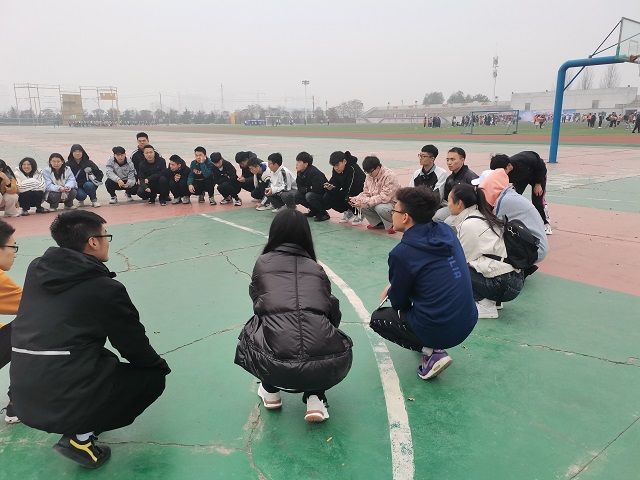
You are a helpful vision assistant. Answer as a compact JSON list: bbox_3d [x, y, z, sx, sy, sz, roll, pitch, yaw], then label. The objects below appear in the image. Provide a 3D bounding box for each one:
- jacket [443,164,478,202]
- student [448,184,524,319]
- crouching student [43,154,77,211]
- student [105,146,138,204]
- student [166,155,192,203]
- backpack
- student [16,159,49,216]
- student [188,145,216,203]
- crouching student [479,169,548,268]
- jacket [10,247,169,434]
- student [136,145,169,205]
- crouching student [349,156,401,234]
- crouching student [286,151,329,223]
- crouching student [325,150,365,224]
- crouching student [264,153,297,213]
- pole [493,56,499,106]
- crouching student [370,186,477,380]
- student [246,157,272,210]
[{"bbox_3d":[1.433,-0.464,4.800,0.400,0.560,0.500,-8,16,-28],"label":"jacket"},{"bbox_3d":[1.177,0.087,3.443,0.680,0.954,0.500,12,19,40],"label":"student"},{"bbox_3d":[-4.205,-0.952,7.817,0.530,0.907,0.620,-11,17,-36],"label":"crouching student"},{"bbox_3d":[-3.381,-1.109,8.160,0.540,0.890,0.600,-4,14,-11],"label":"student"},{"bbox_3d":[-2.350,-1.049,8.059,0.450,0.800,0.600,-1,14,-3],"label":"student"},{"bbox_3d":[1.301,0.010,3.120,0.170,0.360,0.290,-16,4,33],"label":"backpack"},{"bbox_3d":[-4.506,-0.864,7.578,0.500,0.858,0.620,-12,18,-39],"label":"student"},{"bbox_3d":[-2.031,-1.119,8.278,0.520,0.976,0.620,-6,15,-21],"label":"student"},{"bbox_3d":[1.587,-0.153,4.084,0.680,0.900,0.460,1,14,9],"label":"crouching student"},{"bbox_3d":[-0.879,0.348,1.850,0.490,0.620,0.480,-13,18,-40],"label":"jacket"},{"bbox_3d":[-2.862,-1.119,8.238,0.520,1.008,0.650,-6,15,-21],"label":"student"},{"bbox_3d":[0.724,-0.594,6.167,0.700,0.952,0.520,-11,17,-36],"label":"crouching student"},{"bbox_3d":[-0.149,-0.762,6.825,0.680,0.969,0.520,-11,17,-36],"label":"crouching student"},{"bbox_3d":[0.363,-0.715,6.582,0.700,0.989,0.520,-13,19,-40],"label":"crouching student"},{"bbox_3d":[-0.549,-0.893,7.204,0.440,0.870,0.600,11,18,39],"label":"crouching student"},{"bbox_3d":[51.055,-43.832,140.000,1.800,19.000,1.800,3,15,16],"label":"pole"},{"bbox_3d":[0.570,0.246,2.614,0.520,1.058,0.700,-13,19,-40],"label":"crouching student"},{"bbox_3d":[-0.908,-0.999,8.028,0.680,0.850,0.500,-10,17,-34],"label":"student"}]

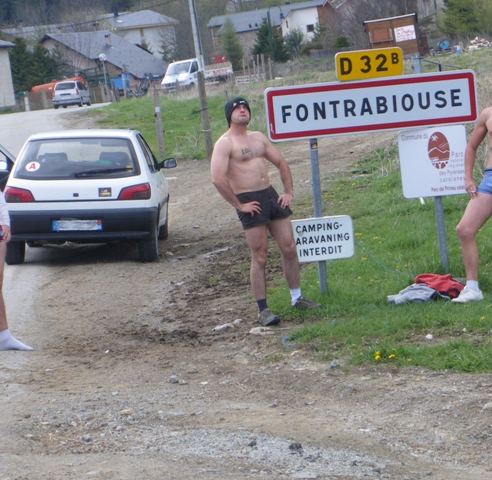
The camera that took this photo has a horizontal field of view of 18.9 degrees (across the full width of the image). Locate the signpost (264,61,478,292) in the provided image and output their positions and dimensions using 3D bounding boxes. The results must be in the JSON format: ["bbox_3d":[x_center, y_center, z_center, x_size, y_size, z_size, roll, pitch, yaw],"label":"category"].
[{"bbox_3d":[1.002,-0.497,11.209,1.610,1.736,0.110,-4,6,12],"label":"signpost"}]

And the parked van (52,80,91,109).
[{"bbox_3d":[-11.775,-9.880,100.500,1.820,1.720,4.500,-5,7,4],"label":"parked van"}]

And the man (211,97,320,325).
[{"bbox_3d":[0.117,-0.214,10.800,0.640,1.660,0.500,-8,6,-28],"label":"man"}]

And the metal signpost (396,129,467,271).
[{"bbox_3d":[1.484,-0.301,11.400,0.520,1.110,0.100,-5,6,11],"label":"metal signpost"}]

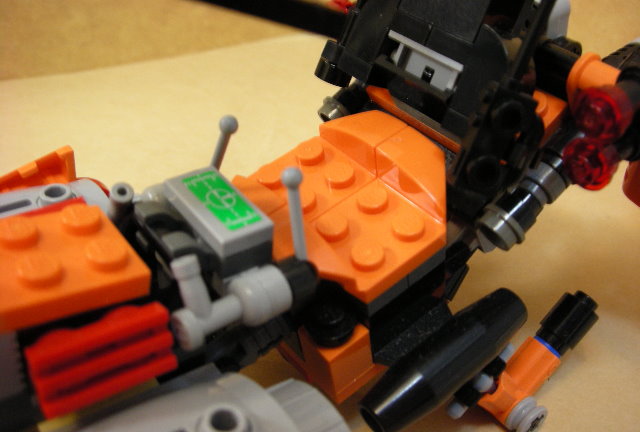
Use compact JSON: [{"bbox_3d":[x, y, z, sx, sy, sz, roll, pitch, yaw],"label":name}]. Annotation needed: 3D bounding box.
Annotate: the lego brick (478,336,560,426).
[{"bbox_3d":[0.036,0.030,0.117,0.009,0.008,0.018,33,55,30],"label":"lego brick"}]

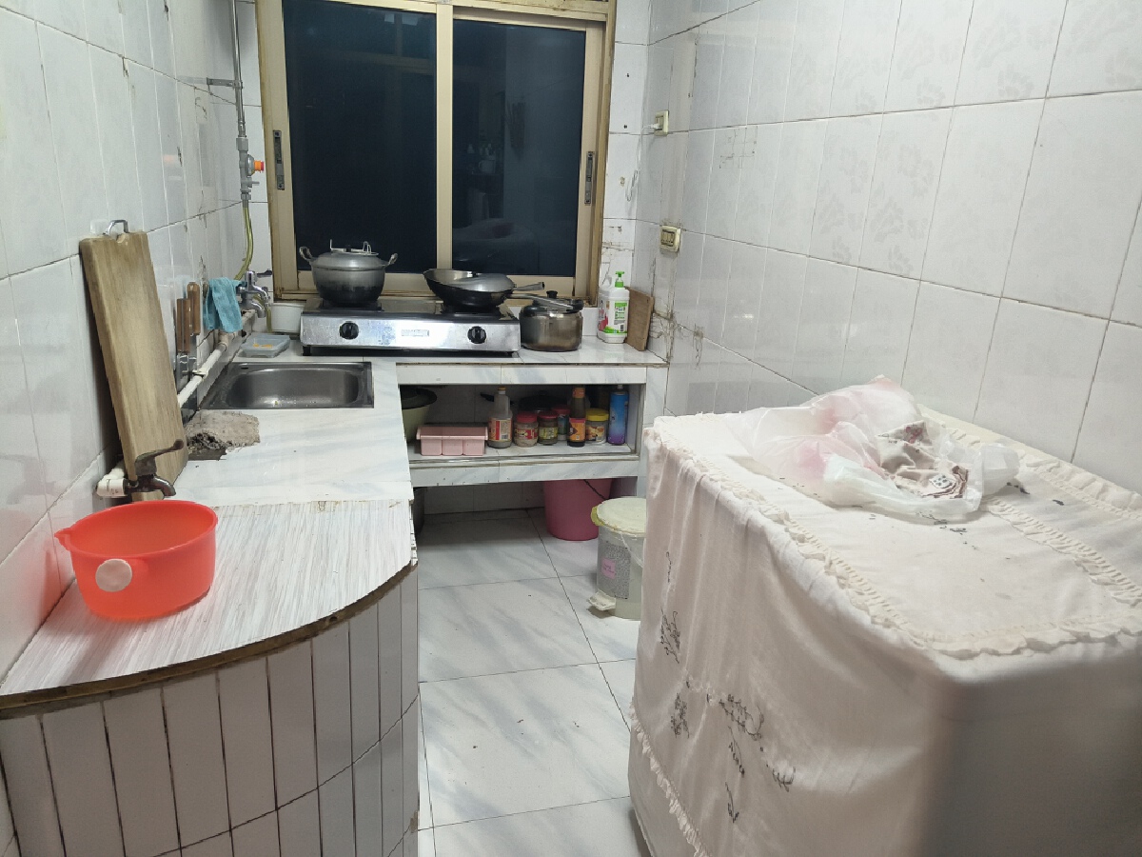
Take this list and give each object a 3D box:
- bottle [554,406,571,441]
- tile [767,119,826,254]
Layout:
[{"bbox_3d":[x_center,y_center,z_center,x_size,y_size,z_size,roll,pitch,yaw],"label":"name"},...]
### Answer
[{"bbox_3d":[-0.027,-0.019,2.938,0.071,0.112,0.071,3,18,-1],"label":"bottle"},{"bbox_3d":[0.538,-0.570,1.878,0.010,0.298,0.200,-2,18,-14],"label":"tile"}]

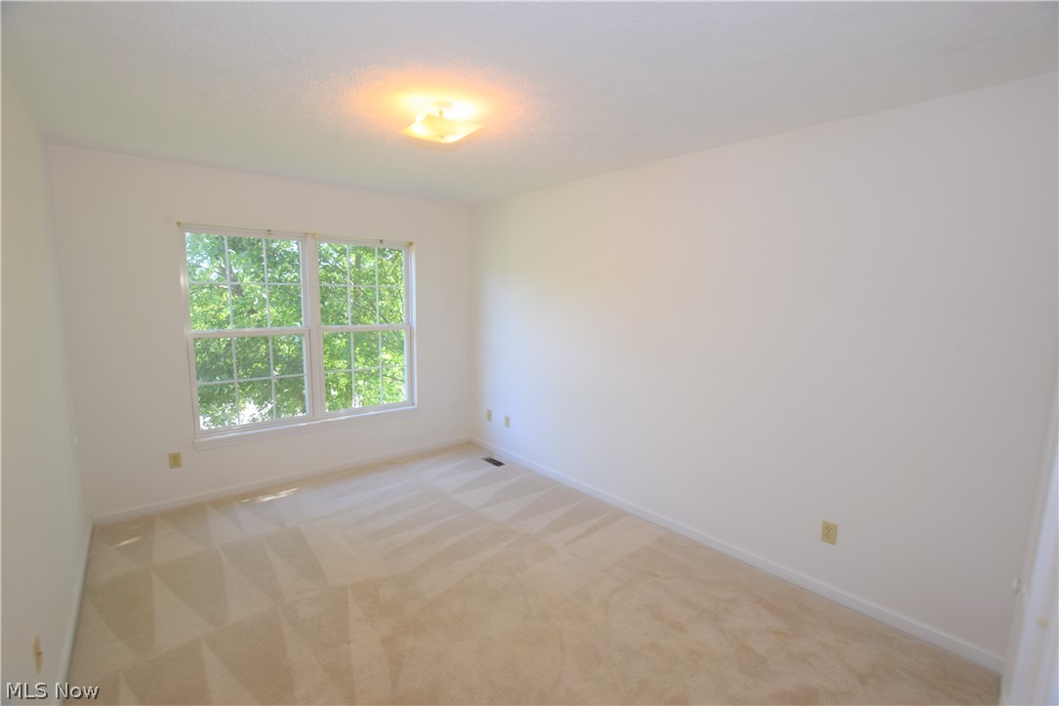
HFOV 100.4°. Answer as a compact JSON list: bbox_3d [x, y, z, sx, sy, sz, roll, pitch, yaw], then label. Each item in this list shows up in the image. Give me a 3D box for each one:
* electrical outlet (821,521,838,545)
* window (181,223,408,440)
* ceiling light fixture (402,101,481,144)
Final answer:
[{"bbox_3d":[1.592,0.955,2.340,0.010,0.115,0.071,-6,10,-41],"label":"electrical outlet"},{"bbox_3d":[-1.798,-0.192,3.742,1.719,1.517,0.100,-6,10,-41],"label":"window"},{"bbox_3d":[-0.404,-1.071,2.023,0.280,0.160,0.280,-6,10,-41],"label":"ceiling light fixture"}]

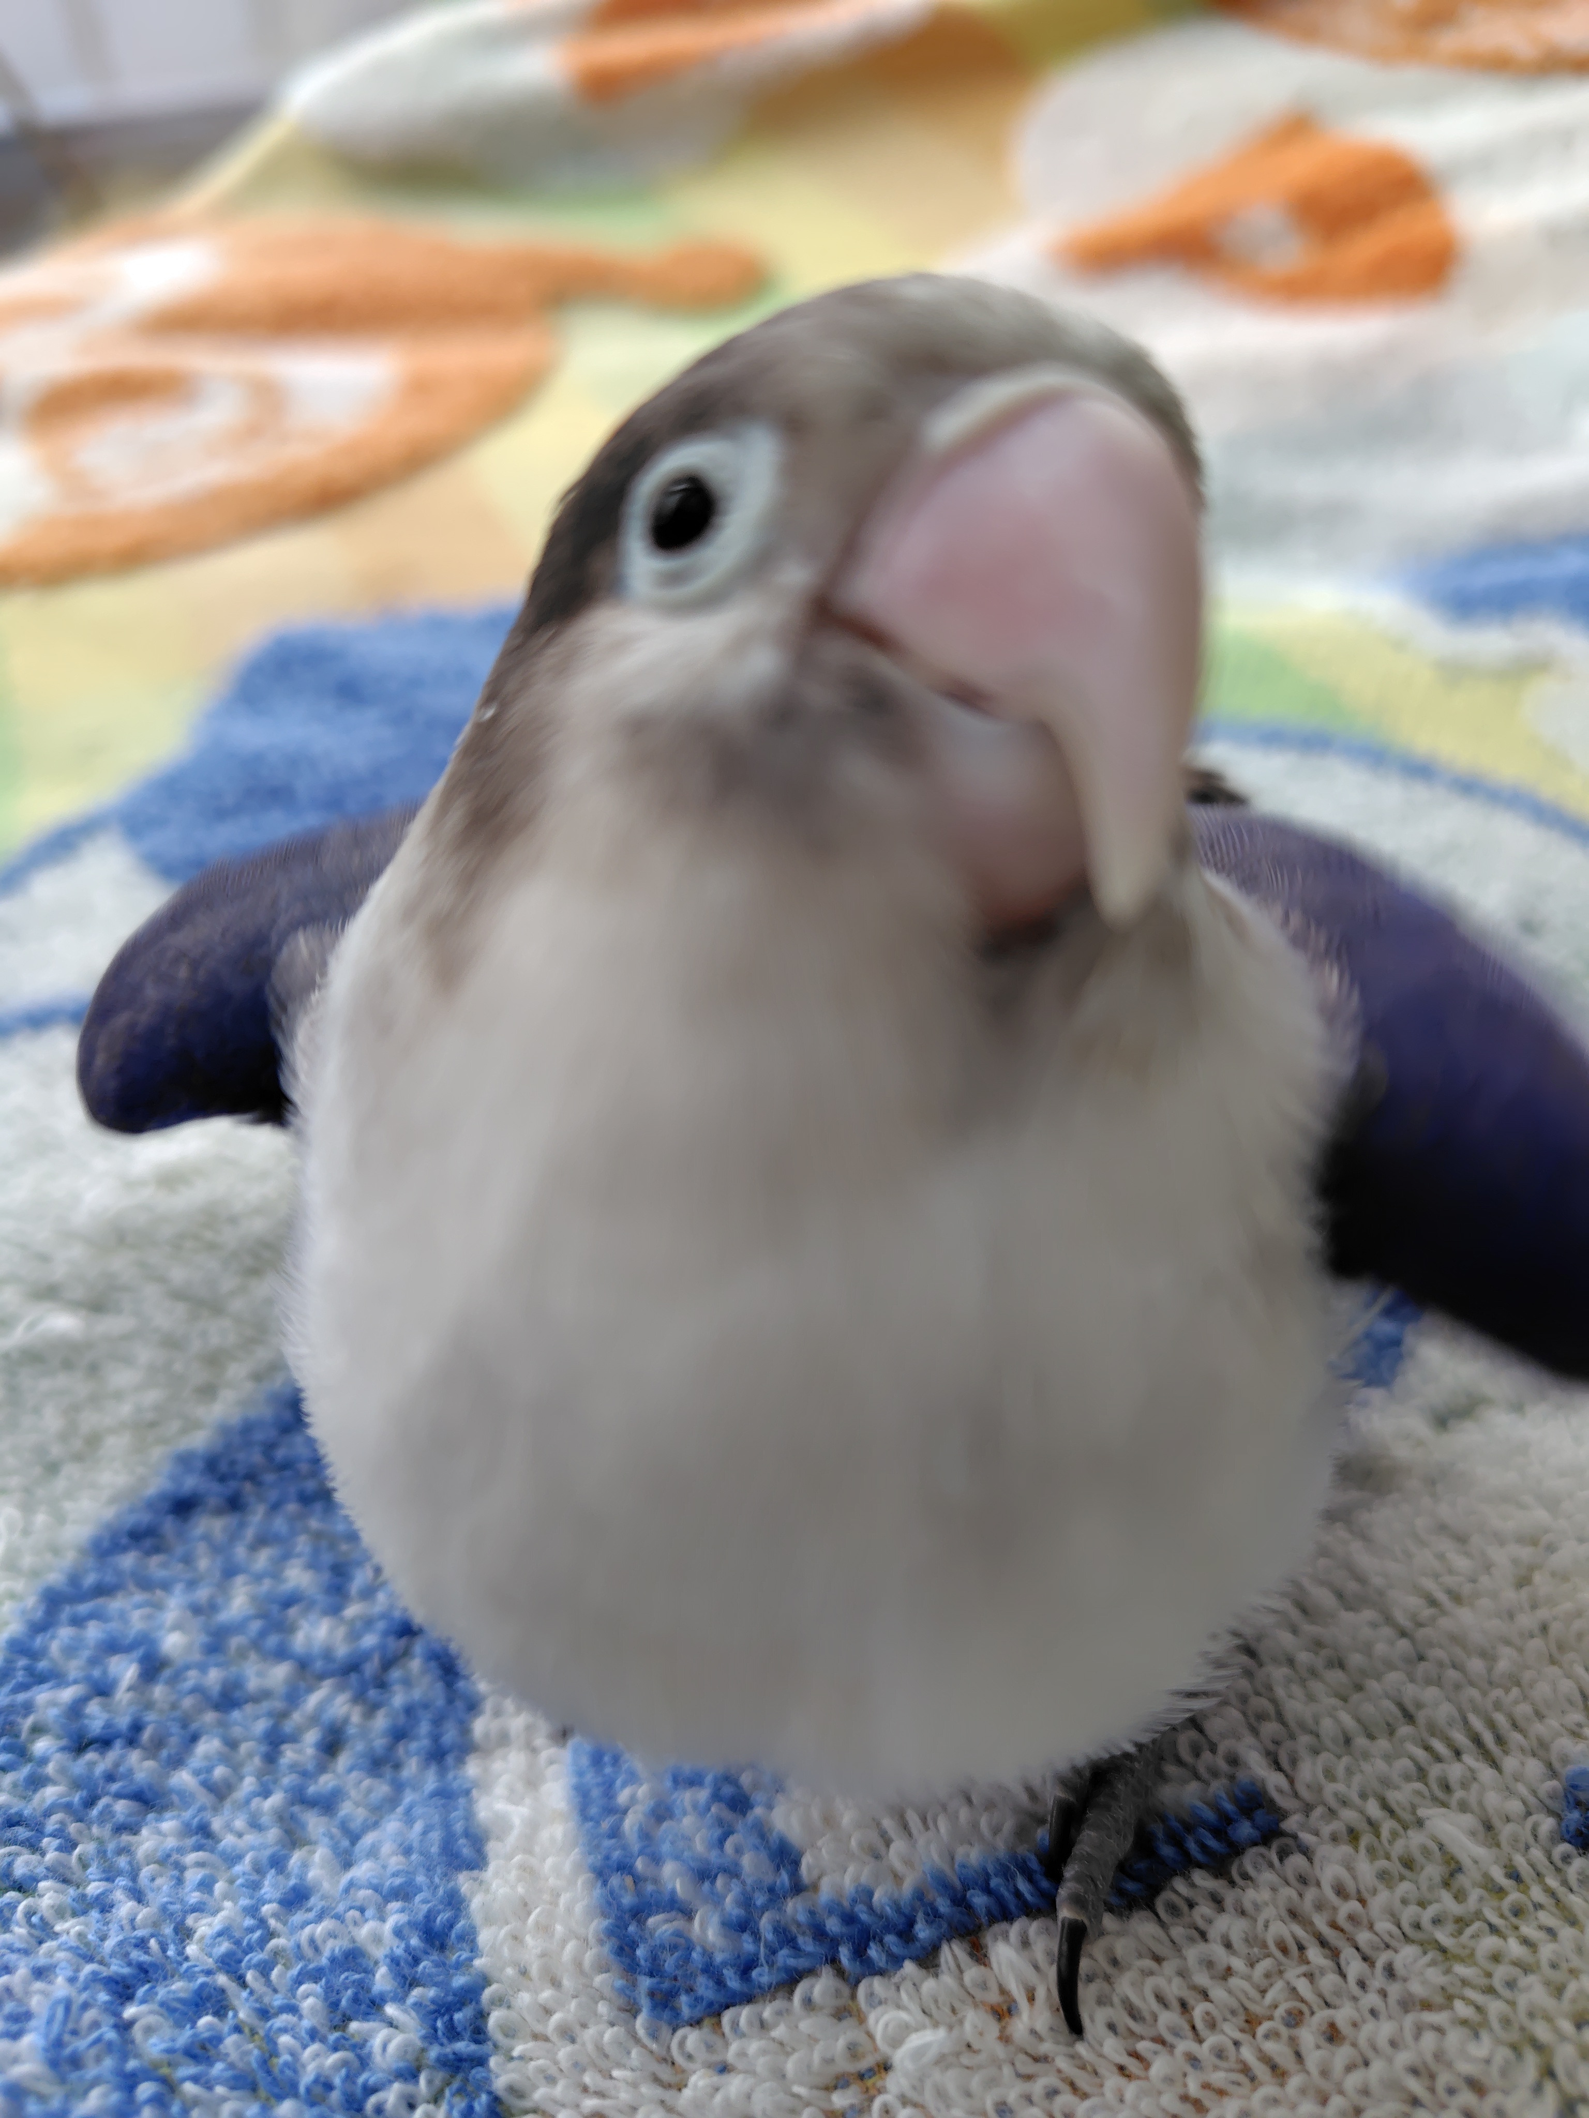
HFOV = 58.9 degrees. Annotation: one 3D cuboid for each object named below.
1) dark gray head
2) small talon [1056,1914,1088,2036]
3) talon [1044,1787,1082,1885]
[{"bbox_3d":[0.002,-0.024,0.079,0.031,0.035,0.041,-20,23,-32],"label":"dark gray head"},{"bbox_3d":[0.018,0.061,0.093,0.002,0.003,0.007,2,38,3],"label":"small talon"},{"bbox_3d":[0.019,0.055,0.099,0.002,0.003,0.006,2,38,2],"label":"talon"}]

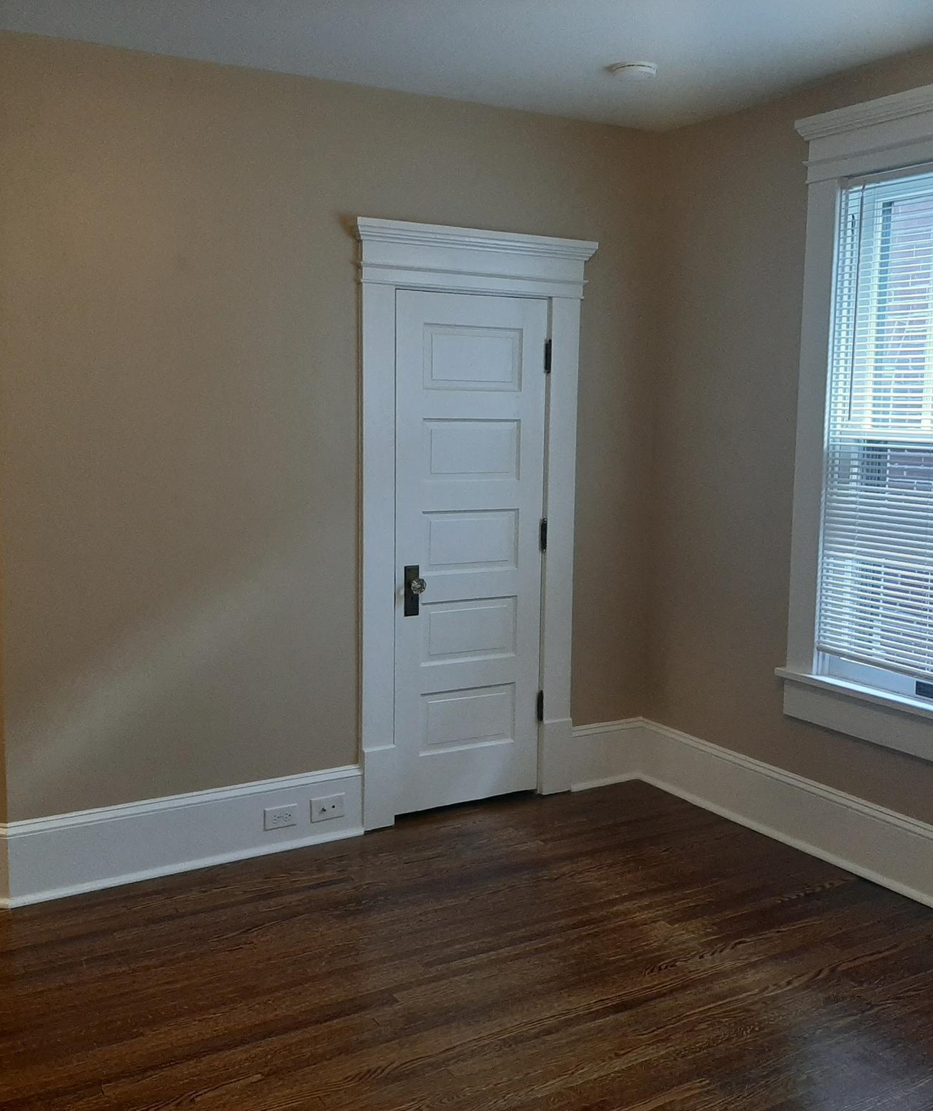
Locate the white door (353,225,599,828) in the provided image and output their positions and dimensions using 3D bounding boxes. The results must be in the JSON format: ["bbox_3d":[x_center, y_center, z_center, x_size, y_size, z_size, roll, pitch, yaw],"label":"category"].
[{"bbox_3d":[0.038,-0.091,3.997,0.967,2.084,0.100,-4,8,-31],"label":"white door"}]

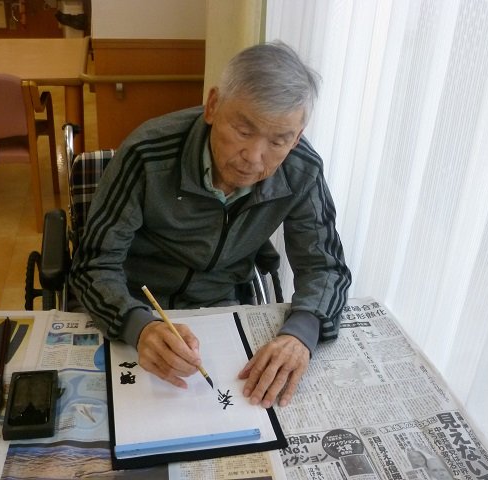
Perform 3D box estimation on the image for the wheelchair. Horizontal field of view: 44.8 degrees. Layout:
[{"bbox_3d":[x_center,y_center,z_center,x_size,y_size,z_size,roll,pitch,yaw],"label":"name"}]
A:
[{"bbox_3d":[-0.200,0.254,1.538,0.620,0.880,1.000,-2,28,-12],"label":"wheelchair"}]

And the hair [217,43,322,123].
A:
[{"bbox_3d":[0.044,-0.284,1.100,0.170,0.170,0.200,18,29,-12],"label":"hair"}]

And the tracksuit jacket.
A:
[{"bbox_3d":[-0.074,-0.010,1.315,0.580,0.550,0.500,0,28,-9],"label":"tracksuit jacket"}]

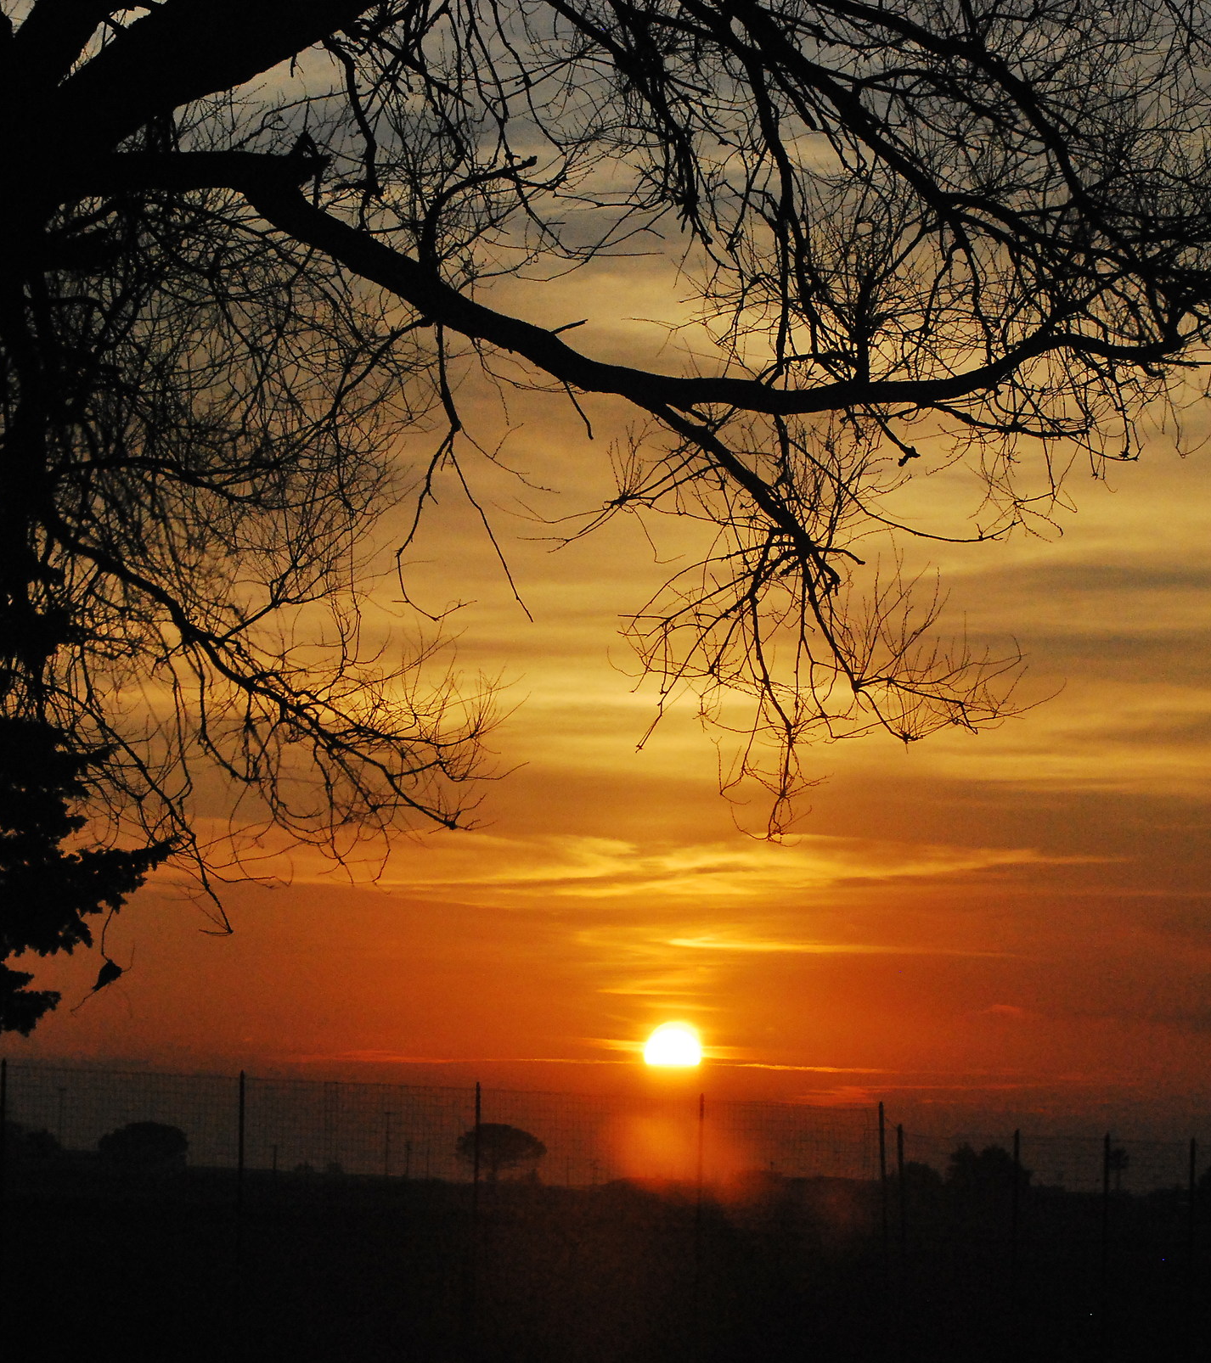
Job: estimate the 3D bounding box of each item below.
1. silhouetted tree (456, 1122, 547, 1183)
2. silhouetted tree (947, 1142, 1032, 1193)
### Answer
[{"bbox_3d":[-11.000,50.140,560.000,9.640,6.590,9.160,1,-5,-1],"label":"silhouetted tree"},{"bbox_3d":[34.940,44.500,480.000,7.680,4.930,7.300,1,-5,4],"label":"silhouetted tree"}]

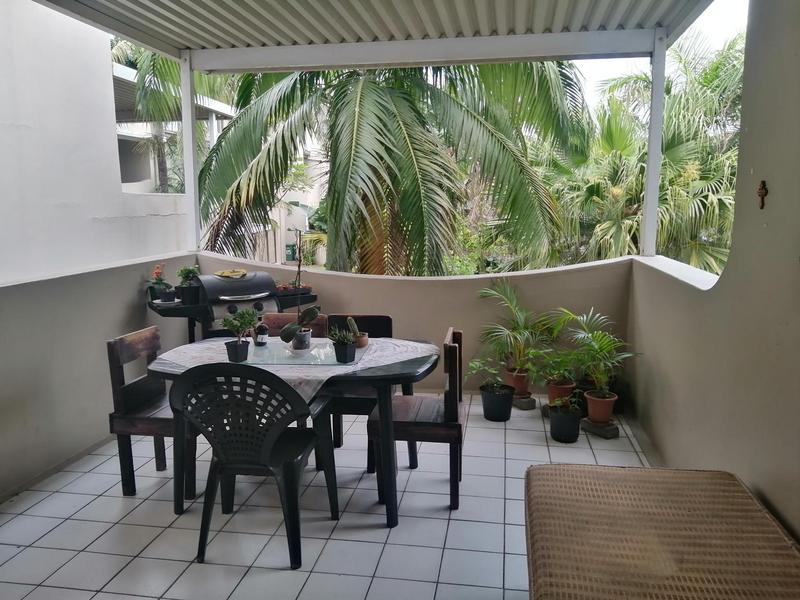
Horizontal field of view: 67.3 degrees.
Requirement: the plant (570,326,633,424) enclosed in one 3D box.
[{"bbox_3d":[1.394,0.502,4.163,0.426,0.673,0.420,1,7,10],"label":"plant"}]

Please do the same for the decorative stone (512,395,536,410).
[{"bbox_3d":[0.979,0.811,4.802,0.219,0.075,0.190,1,7,10],"label":"decorative stone"}]

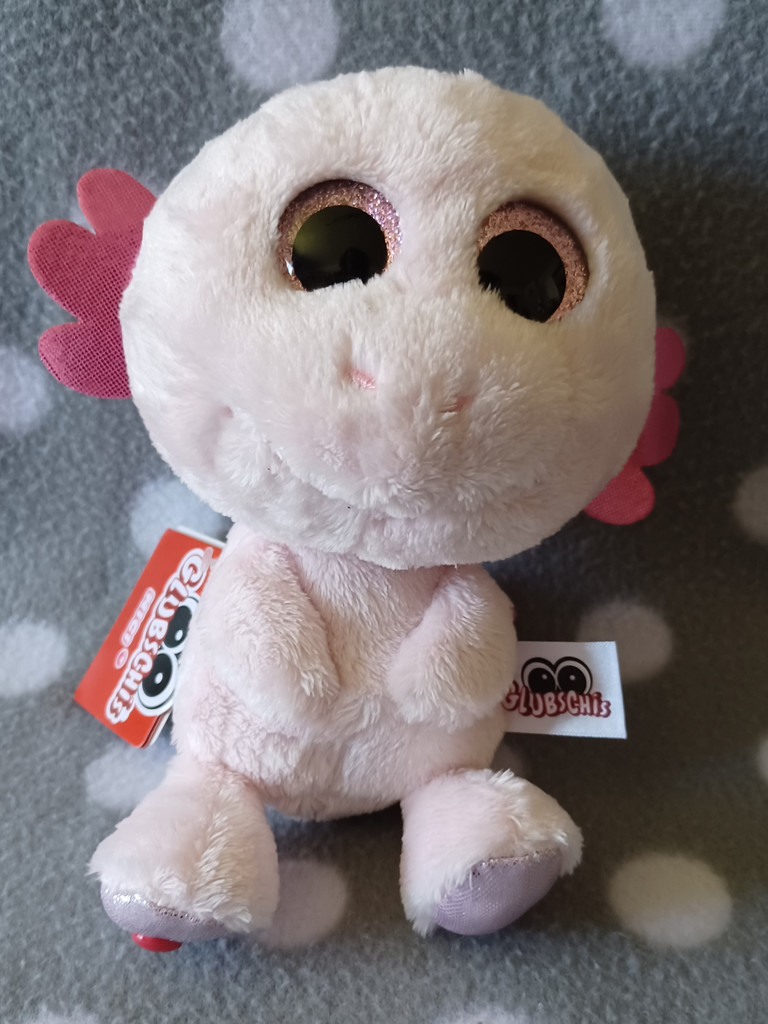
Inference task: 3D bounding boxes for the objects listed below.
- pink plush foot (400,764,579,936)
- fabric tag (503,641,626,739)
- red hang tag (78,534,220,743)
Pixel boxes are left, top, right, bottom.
[{"bbox_3d":[0.022,0.071,0.157,0.036,0.029,0.027,-6,28,-11],"label":"pink plush foot"},{"bbox_3d":[0.039,0.041,0.171,0.029,0.025,0.002,-4,18,23],"label":"fabric tag"},{"bbox_3d":[-0.054,0.027,0.174,0.032,0.003,0.046,14,73,40],"label":"red hang tag"}]

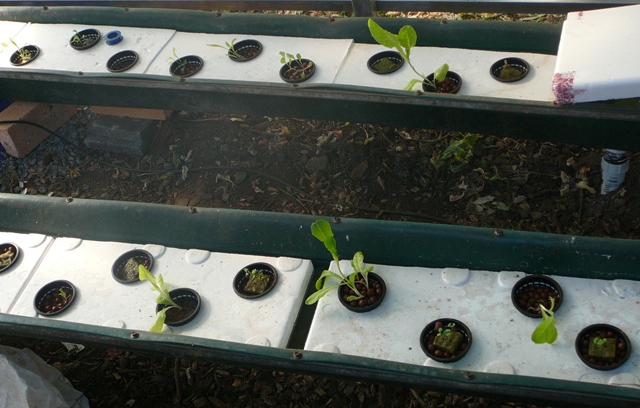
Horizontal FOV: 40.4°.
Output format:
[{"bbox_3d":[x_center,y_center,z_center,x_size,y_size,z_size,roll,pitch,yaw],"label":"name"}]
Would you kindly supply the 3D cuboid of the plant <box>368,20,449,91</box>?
[{"bbox_3d":[0.168,-0.281,1.656,0.142,0.127,0.110,-7,47,8],"label":"plant"}]

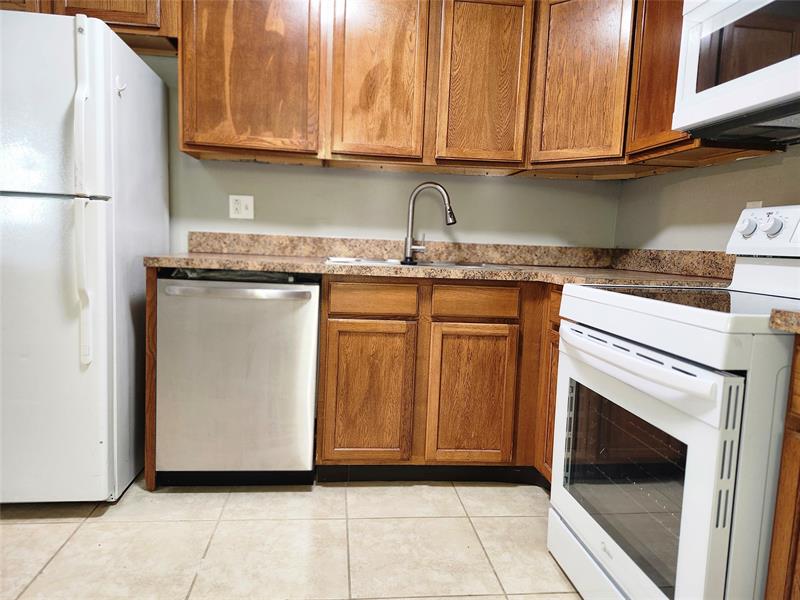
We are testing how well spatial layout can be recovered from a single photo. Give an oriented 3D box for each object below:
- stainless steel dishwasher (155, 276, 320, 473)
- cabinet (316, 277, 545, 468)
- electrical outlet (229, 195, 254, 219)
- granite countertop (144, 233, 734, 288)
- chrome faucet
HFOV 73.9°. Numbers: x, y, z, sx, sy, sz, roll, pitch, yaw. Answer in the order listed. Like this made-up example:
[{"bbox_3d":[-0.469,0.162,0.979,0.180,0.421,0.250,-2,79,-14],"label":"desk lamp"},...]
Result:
[{"bbox_3d":[-0.658,0.285,2.333,0.600,0.780,0.620,2,6,-6],"label":"stainless steel dishwasher"},{"bbox_3d":[0.099,0.278,2.459,0.923,0.803,0.628,2,6,-6],"label":"cabinet"},{"bbox_3d":[-0.773,-0.453,2.602,0.115,0.113,0.012,2,6,-6],"label":"electrical outlet"},{"bbox_3d":[0.116,-0.179,2.246,2.177,0.148,0.960,2,6,-6],"label":"granite countertop"},{"bbox_3d":[0.148,-0.371,2.581,0.261,0.395,0.073,4,6,14],"label":"chrome faucet"}]

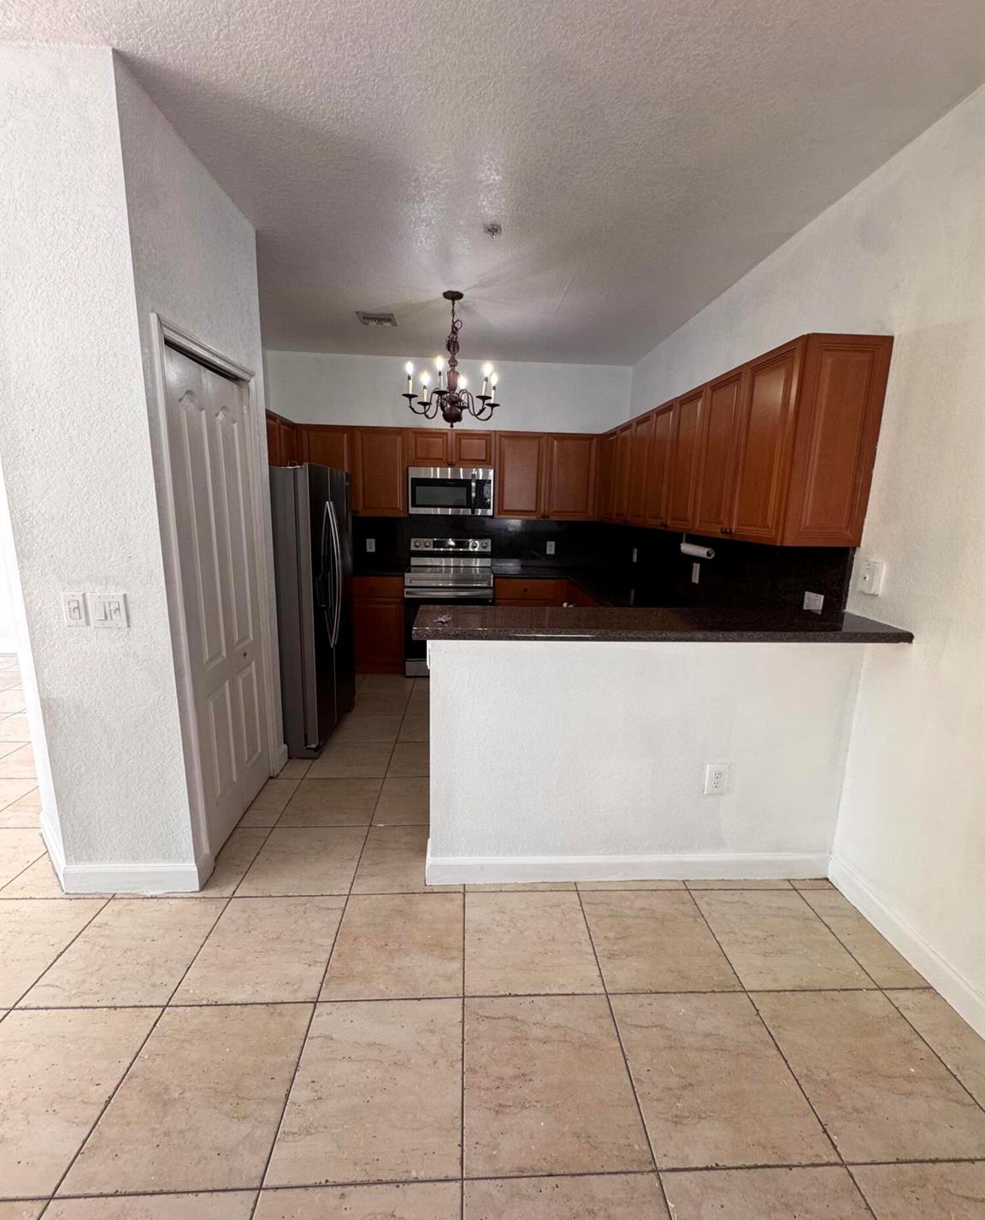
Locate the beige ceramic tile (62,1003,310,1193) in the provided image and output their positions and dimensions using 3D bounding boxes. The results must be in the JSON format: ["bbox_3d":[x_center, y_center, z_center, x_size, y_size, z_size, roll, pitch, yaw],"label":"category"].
[{"bbox_3d":[-0.762,1.267,1.418,0.451,0.010,0.451,1,12,-3],"label":"beige ceramic tile"}]

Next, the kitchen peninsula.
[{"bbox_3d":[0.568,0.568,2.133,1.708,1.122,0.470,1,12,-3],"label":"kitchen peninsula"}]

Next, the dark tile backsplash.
[{"bbox_3d":[-0.087,-0.348,3.626,2.893,0.470,3.160,1,12,-3],"label":"dark tile backsplash"}]

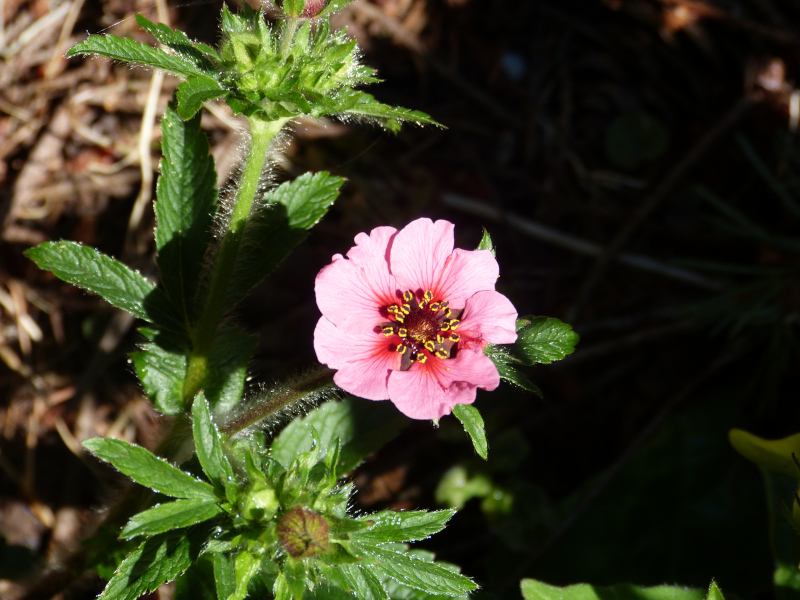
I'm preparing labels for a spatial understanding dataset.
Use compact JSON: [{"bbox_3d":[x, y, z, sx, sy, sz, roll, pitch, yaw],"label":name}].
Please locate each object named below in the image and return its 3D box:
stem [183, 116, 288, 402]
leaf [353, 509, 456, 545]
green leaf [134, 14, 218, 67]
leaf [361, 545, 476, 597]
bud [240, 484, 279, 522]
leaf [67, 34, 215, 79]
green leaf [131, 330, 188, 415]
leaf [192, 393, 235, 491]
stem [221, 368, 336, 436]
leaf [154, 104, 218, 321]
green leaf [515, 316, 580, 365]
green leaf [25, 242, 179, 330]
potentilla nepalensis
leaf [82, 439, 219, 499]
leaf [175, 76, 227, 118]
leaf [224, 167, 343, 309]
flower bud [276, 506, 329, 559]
[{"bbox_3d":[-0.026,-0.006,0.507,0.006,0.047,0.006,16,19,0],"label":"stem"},{"bbox_3d":[0.001,0.033,0.491,0.015,0.002,0.004,-11,49,8],"label":"leaf"},{"bbox_3d":[-0.034,-0.039,0.506,0.016,0.003,0.005,30,45,30],"label":"green leaf"},{"bbox_3d":[0.003,0.040,0.494,0.019,0.003,0.006,17,72,-12],"label":"leaf"},{"bbox_3d":[-0.021,0.030,0.496,0.006,0.006,0.006,-2,72,5],"label":"bud"},{"bbox_3d":[-0.039,-0.036,0.499,0.022,0.004,0.006,10,36,-5],"label":"leaf"},{"bbox_3d":[-0.037,0.011,0.517,0.009,0.004,0.013,6,67,8],"label":"green leaf"},{"bbox_3d":[-0.028,0.021,0.502,0.005,0.015,0.003,-16,12,-15],"label":"leaf"},{"bbox_3d":[-0.018,0.016,0.504,0.020,0.003,0.003,-28,0,17],"label":"stem"},{"bbox_3d":[-0.033,-0.014,0.514,0.009,0.004,0.036,-4,69,-2],"label":"leaf"},{"bbox_3d":[0.021,0.006,0.501,0.012,0.003,0.007,-12,74,0],"label":"green leaf"},{"bbox_3d":[-0.045,-0.003,0.505,0.025,0.004,0.007,23,52,-9],"label":"green leaf"},{"bbox_3d":[0.002,0.003,0.492,0.029,0.010,0.029,0,81,5],"label":"potentilla nepalensis"},{"bbox_3d":[-0.037,0.025,0.490,0.020,0.003,0.006,21,53,0],"label":"leaf"},{"bbox_3d":[-0.029,-0.030,0.498,0.008,0.004,0.005,-34,66,-22],"label":"leaf"},{"bbox_3d":[-0.019,-0.010,0.515,0.009,0.004,0.025,31,69,27],"label":"leaf"},{"bbox_3d":[-0.014,0.034,0.488,0.008,0.008,0.008,0,76,-2],"label":"flower bud"}]

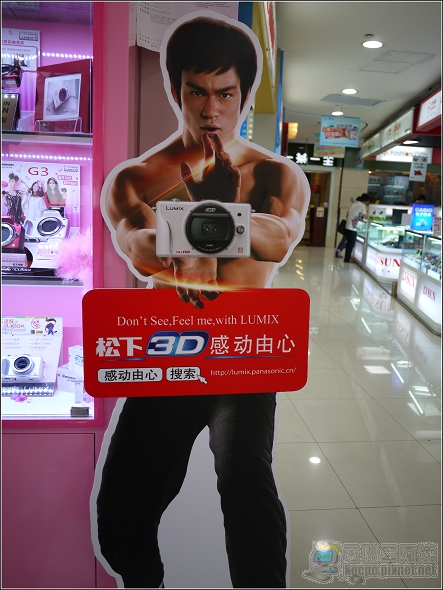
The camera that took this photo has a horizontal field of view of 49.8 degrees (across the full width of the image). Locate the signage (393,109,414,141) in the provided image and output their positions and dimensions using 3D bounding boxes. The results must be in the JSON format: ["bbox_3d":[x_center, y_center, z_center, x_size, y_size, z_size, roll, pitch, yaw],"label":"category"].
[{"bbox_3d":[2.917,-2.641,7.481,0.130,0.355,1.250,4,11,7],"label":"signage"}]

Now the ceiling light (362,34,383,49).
[{"bbox_3d":[1.564,-2.600,4.930,0.222,0.060,0.222,1,11,-7],"label":"ceiling light"}]

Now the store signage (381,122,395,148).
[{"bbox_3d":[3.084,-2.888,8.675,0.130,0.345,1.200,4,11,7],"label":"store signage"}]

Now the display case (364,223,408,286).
[{"bbox_3d":[3.188,-0.817,9.062,0.540,0.990,1.950,4,11,7],"label":"display case"}]

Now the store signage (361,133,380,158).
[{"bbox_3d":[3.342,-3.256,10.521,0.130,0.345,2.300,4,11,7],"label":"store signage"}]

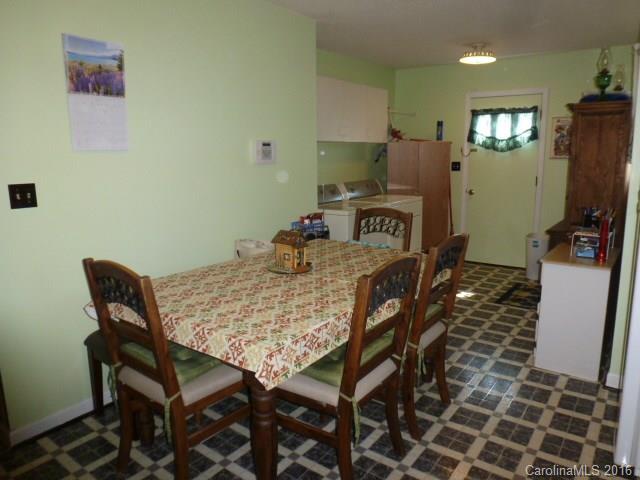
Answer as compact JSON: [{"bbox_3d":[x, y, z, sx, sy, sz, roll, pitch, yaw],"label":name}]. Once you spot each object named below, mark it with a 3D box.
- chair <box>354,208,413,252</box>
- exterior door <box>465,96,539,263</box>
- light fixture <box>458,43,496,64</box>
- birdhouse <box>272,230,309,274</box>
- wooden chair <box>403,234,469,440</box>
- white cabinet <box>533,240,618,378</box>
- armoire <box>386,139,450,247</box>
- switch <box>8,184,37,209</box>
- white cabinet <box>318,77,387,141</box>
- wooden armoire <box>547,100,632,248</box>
[{"bbox_3d":[0.309,0.312,3.100,0.470,0.974,0.526,7,14,37],"label":"chair"},{"bbox_3d":[2.150,-0.676,5.274,0.813,2.029,0.049,7,14,37],"label":"exterior door"},{"bbox_3d":[1.598,-1.887,4.494,0.382,0.201,0.382,7,14,37],"label":"light fixture"},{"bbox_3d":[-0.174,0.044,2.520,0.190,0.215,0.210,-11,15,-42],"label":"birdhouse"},{"bbox_3d":[0.428,0.453,2.347,0.504,0.974,0.448,7,14,37],"label":"wooden chair"},{"bbox_3d":[1.704,0.436,2.938,0.397,0.721,0.650,7,14,37],"label":"white cabinet"},{"bbox_3d":[1.230,-0.434,5.484,0.381,1.505,0.885,7,14,37],"label":"armoire"},{"bbox_3d":[-1.397,-0.205,2.093,0.012,0.115,0.117,7,14,37],"label":"switch"},{"bbox_3d":[0.222,-1.335,4.713,0.302,0.603,1.501,7,14,37],"label":"white cabinet"},{"bbox_3d":[2.184,-0.188,3.552,0.526,1.716,0.986,7,14,37],"label":"wooden armoire"}]

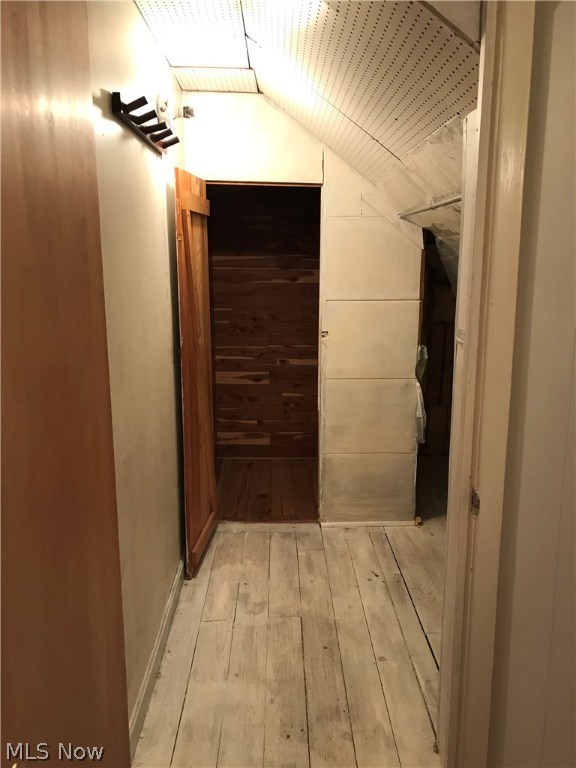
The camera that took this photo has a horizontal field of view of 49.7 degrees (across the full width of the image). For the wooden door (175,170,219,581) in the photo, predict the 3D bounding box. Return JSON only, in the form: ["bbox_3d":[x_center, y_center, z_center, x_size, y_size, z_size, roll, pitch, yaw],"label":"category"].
[{"bbox_3d":[-0.421,-0.043,2.941,0.037,1.789,0.570,1,12,4],"label":"wooden door"}]

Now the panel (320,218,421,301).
[{"bbox_3d":[0.419,-0.624,3.134,0.493,0.405,0.016,0,12,-1],"label":"panel"}]

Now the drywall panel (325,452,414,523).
[{"bbox_3d":[0.438,0.560,3.376,0.518,0.387,0.016,0,12,-1],"label":"drywall panel"}]

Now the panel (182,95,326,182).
[{"bbox_3d":[-0.171,-1.190,3.009,0.677,0.411,0.016,0,12,-1],"label":"panel"}]

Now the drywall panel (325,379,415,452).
[{"bbox_3d":[0.429,0.170,3.296,0.503,0.410,0.016,0,12,-1],"label":"drywall panel"}]

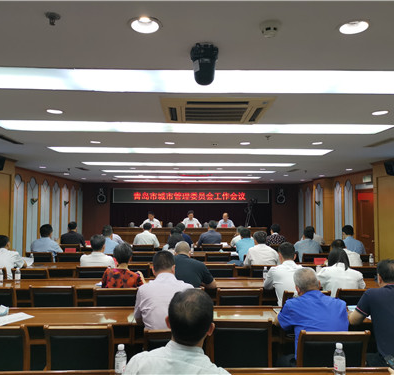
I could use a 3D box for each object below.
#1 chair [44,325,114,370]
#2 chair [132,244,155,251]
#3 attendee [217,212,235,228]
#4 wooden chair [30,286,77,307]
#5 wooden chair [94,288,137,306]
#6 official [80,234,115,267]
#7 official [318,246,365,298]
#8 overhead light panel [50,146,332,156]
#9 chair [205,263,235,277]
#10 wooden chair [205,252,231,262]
[{"bbox_3d":[-0.795,1.363,2.807,0.460,0.870,0.540,0,-3,-2],"label":"chair"},{"bbox_3d":[-1.160,1.688,8.607,0.490,0.880,0.540,0,-3,-2],"label":"chair"},{"bbox_3d":[0.851,1.383,11.283,0.520,1.280,0.700,0,-3,-2],"label":"attendee"},{"bbox_3d":[-1.469,1.461,4.190,0.490,0.880,0.540,0,-3,-2],"label":"wooden chair"},{"bbox_3d":[-0.811,1.459,4.107,0.490,0.880,0.540,0,-3,-2],"label":"wooden chair"},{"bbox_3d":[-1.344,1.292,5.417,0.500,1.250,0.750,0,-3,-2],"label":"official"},{"bbox_3d":[1.449,1.243,4.110,0.500,1.248,0.780,0,-3,-2],"label":"official"},{"bbox_3d":[-0.058,-0.594,6.517,4.500,0.060,0.580,0,-3,-2],"label":"overhead light panel"},{"bbox_3d":[0.299,1.510,5.611,0.460,0.870,0.540,0,-3,-2],"label":"chair"},{"bbox_3d":[0.373,1.620,7.191,0.490,0.880,0.540,0,-3,-2],"label":"wooden chair"}]

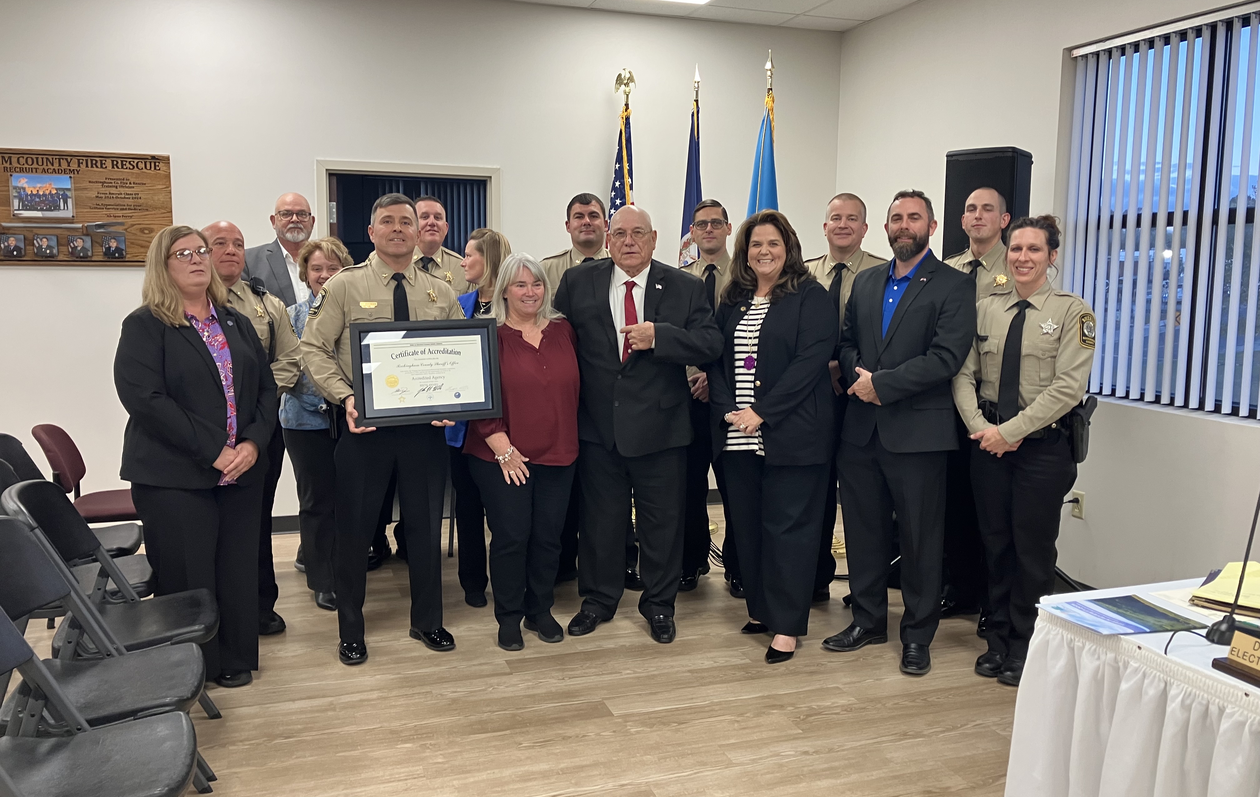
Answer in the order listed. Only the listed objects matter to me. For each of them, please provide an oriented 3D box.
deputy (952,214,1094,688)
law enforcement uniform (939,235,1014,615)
[{"bbox_3d":[1.503,0.185,3.904,0.500,1.730,0.380,8,10,42],"label":"deputy"},{"bbox_3d":[1.506,0.131,4.339,0.540,1.580,0.330,6,9,34],"label":"law enforcement uniform"}]

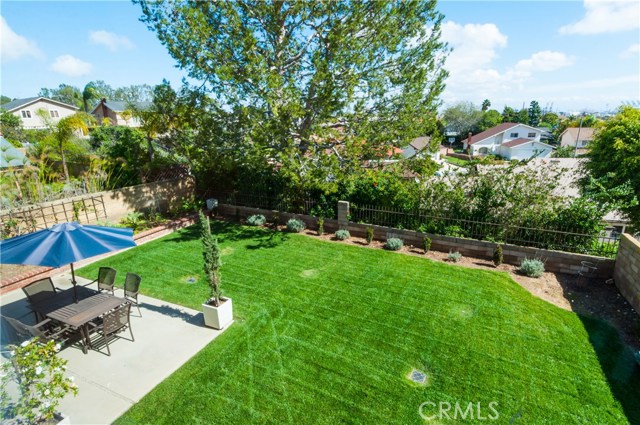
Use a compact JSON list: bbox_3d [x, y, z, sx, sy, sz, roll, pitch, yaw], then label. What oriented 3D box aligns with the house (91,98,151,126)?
[{"bbox_3d":[-32.630,-17.357,56.524,8.000,4.890,11.000,9,20,27],"label":"house"}]

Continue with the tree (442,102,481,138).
[{"bbox_3d":[34.778,-20.991,78.396,9.800,12.080,9.800,0,18,0],"label":"tree"}]

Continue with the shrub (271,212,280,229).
[{"bbox_3d":[-1.832,0.329,13.160,0.380,0.680,0.380,0,18,0],"label":"shrub"}]

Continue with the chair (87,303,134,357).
[{"bbox_3d":[-4.324,2.398,6.617,0.660,0.960,0.580,8,20,24],"label":"chair"}]

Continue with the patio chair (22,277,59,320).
[{"bbox_3d":[-6.186,2.163,7.339,0.660,0.960,0.580,8,20,24],"label":"patio chair"}]

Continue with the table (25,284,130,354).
[{"bbox_3d":[-5.197,2.384,7.031,1.680,0.720,1.020,8,20,24],"label":"table"}]

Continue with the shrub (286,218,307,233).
[{"bbox_3d":[-0.943,0.522,12.825,0.800,0.540,0.780,0,18,0],"label":"shrub"}]

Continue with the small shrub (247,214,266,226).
[{"bbox_3d":[-2.678,0.337,13.480,0.820,0.450,0.780,0,18,0],"label":"small shrub"}]

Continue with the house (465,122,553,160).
[{"bbox_3d":[38.759,-15.006,66.339,14.300,6.840,11.000,1,18,4],"label":"house"}]

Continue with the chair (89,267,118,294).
[{"bbox_3d":[-5.314,2.000,7.823,0.580,0.960,0.660,8,20,24],"label":"chair"}]

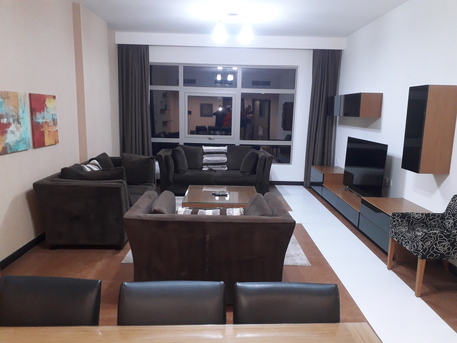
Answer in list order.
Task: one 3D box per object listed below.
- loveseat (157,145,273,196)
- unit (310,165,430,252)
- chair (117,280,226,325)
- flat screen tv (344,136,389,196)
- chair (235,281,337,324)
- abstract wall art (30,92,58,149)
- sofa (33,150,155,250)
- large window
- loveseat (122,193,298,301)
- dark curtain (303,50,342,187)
[{"bbox_3d":[-0.247,-0.043,7.073,2.147,0.843,1.018,1,10,-1],"label":"loveseat"},{"bbox_3d":[2.093,0.425,5.842,0.588,0.445,3.625,1,10,-1],"label":"unit"},{"bbox_3d":[-0.243,0.932,1.401,0.460,0.855,0.550,1,10,-3],"label":"chair"},{"bbox_3d":[2.088,-0.025,5.529,0.072,0.898,1.495,1,10,-1],"label":"flat screen tv"},{"bbox_3d":[0.257,0.940,1.421,0.460,0.855,0.550,1,10,-3],"label":"chair"},{"bbox_3d":[-2.176,-0.604,4.254,0.040,0.612,0.636,1,10,-1],"label":"abstract wall art"},{"bbox_3d":[-1.640,0.306,4.946,1.018,0.819,2.194,1,10,-1],"label":"sofa"},{"bbox_3d":[-0.187,-1.223,7.701,3.283,2.099,0.111,1,10,-1],"label":"large window"},{"bbox_3d":[-0.155,0.652,3.282,1.320,0.771,1.034,1,10,-1],"label":"loveseat"},{"bbox_3d":[1.994,-1.080,7.484,0.644,2.846,0.223,1,10,-1],"label":"dark curtain"}]

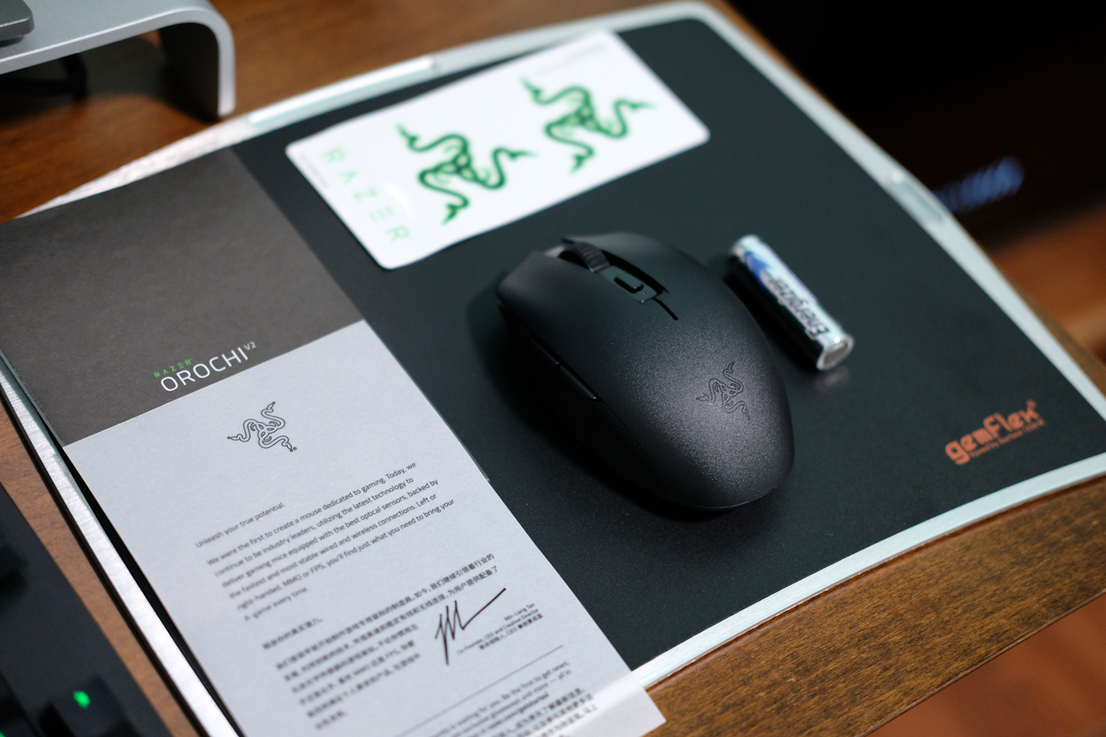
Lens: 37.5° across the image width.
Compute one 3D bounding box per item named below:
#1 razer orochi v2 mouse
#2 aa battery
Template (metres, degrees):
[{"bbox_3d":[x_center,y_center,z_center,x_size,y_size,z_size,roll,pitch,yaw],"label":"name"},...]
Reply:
[{"bbox_3d":[0.033,-0.006,0.496,0.060,0.038,0.108,-26,61,-28],"label":"razer orochi v2 mouse"},{"bbox_3d":[0.077,-0.022,0.533,0.015,0.015,0.050,-21,58,-25],"label":"aa battery"}]

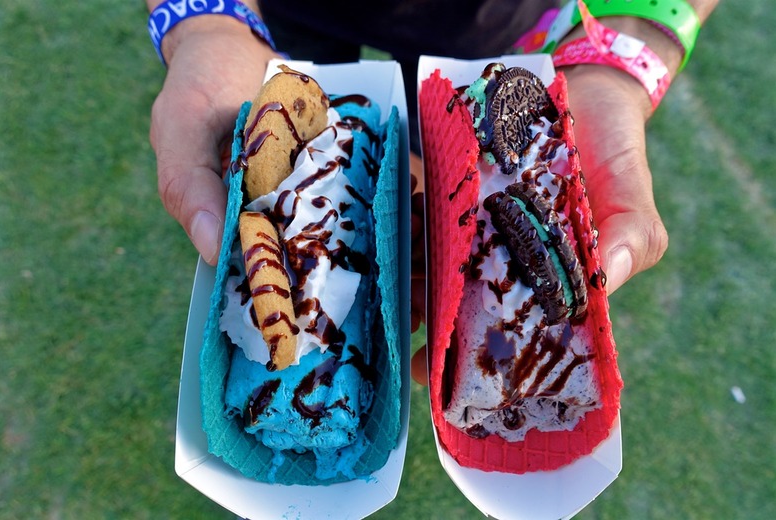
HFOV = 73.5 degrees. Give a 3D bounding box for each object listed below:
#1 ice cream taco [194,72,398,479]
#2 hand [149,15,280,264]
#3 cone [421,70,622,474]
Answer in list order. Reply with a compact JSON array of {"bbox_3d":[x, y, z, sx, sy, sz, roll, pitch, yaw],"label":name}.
[{"bbox_3d":[-0.031,-0.009,0.202,0.064,0.062,0.163,1,63,-3],"label":"ice cream taco"},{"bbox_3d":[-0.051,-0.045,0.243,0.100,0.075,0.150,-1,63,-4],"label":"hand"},{"bbox_3d":[0.043,-0.013,0.196,0.060,0.062,0.163,1,63,-1],"label":"cone"}]

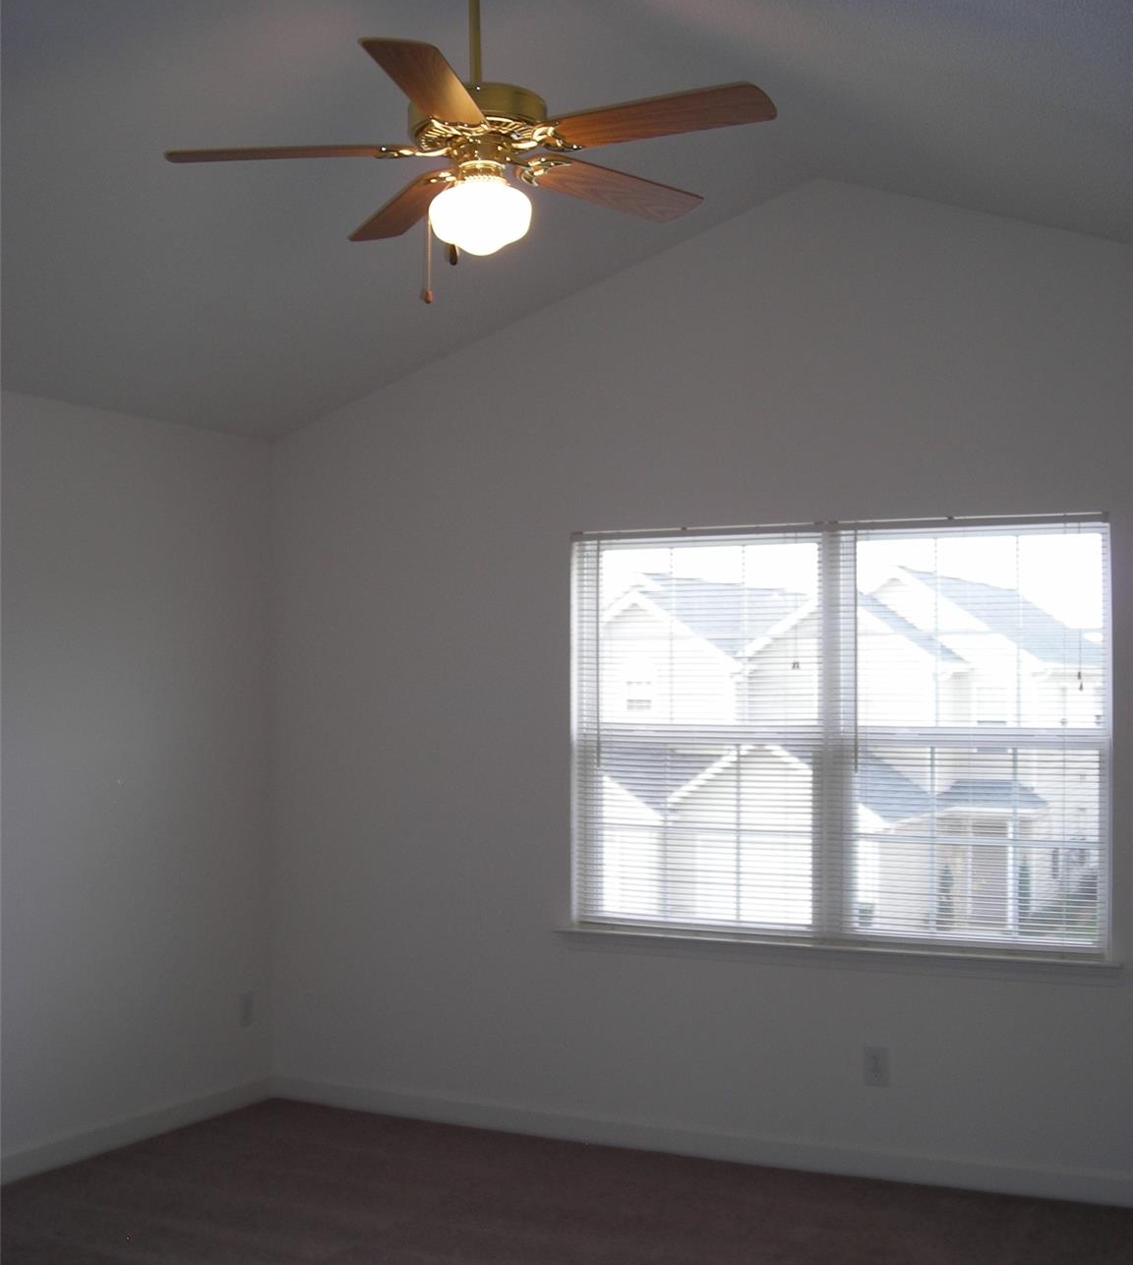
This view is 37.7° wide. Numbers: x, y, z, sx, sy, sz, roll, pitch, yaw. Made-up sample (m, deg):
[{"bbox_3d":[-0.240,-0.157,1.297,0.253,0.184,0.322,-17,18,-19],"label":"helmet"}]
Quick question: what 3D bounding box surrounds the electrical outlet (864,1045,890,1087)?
[{"bbox_3d":[0.932,1.302,4.980,0.072,0.116,0.012,-1,-2,28],"label":"electrical outlet"}]

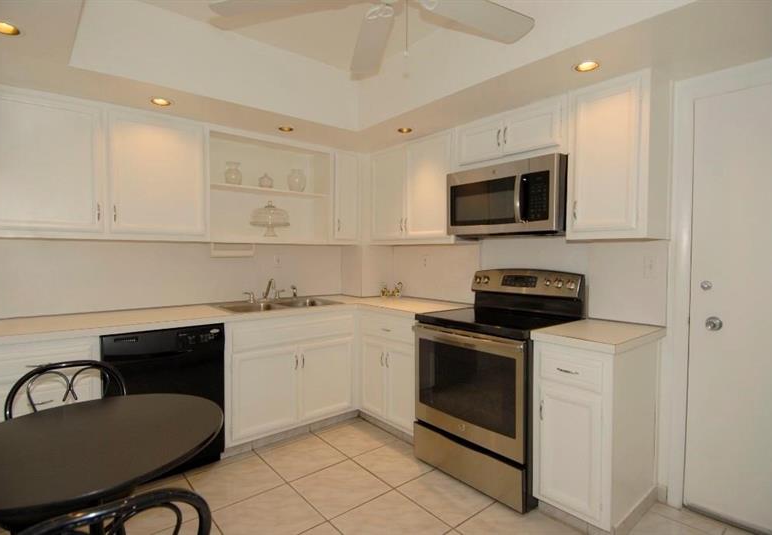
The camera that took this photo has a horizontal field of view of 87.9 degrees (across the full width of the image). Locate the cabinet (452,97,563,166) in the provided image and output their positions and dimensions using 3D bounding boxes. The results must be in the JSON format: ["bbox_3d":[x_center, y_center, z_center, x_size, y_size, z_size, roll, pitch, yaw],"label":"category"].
[{"bbox_3d":[0.831,-0.773,2.512,0.342,0.285,0.760,-1,2,-40],"label":"cabinet"}]

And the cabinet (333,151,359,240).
[{"bbox_3d":[-0.436,-0.584,3.480,0.265,0.750,0.315,-1,2,-40],"label":"cabinet"}]

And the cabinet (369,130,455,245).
[{"bbox_3d":[0.269,-0.564,3.146,0.314,0.772,0.935,-1,2,-40],"label":"cabinet"}]

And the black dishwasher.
[{"bbox_3d":[-1.405,0.767,2.467,0.609,0.860,0.610,-1,2,-40],"label":"black dishwasher"}]

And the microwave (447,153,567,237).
[{"bbox_3d":[0.803,-0.409,2.525,0.380,0.410,0.754,-1,2,-40],"label":"microwave"}]

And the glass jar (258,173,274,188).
[{"bbox_3d":[-0.918,-0.658,3.074,0.120,0.143,0.120,0,2,0],"label":"glass jar"}]

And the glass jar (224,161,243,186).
[{"bbox_3d":[-1.108,-0.673,2.909,0.125,0.195,0.125,0,2,0],"label":"glass jar"}]

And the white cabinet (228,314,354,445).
[{"bbox_3d":[-0.787,0.700,2.997,0.990,0.789,0.619,-1,2,-40],"label":"white cabinet"}]

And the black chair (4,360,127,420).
[{"bbox_3d":[-1.173,0.812,1.484,0.400,0.840,0.450,-1,2,-34],"label":"black chair"}]

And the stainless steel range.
[{"bbox_3d":[0.677,0.612,2.424,0.715,1.190,0.757,-1,2,-40],"label":"stainless steel range"}]

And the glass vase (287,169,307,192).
[{"bbox_3d":[-0.709,-0.675,3.186,0.145,0.205,0.145,0,2,0],"label":"glass vase"}]

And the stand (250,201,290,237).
[{"bbox_3d":[-0.885,-0.361,3.063,0.290,0.285,0.290,-1,2,-40],"label":"stand"}]

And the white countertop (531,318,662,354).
[{"bbox_3d":[1.079,0.331,2.006,0.650,0.040,0.383,-1,2,-40],"label":"white countertop"}]

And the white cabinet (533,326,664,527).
[{"bbox_3d":[1.061,0.733,2.010,0.588,0.802,0.356,-1,2,-40],"label":"white cabinet"}]

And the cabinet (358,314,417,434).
[{"bbox_3d":[0.223,0.702,3.020,0.588,0.789,0.655,-1,2,-40],"label":"cabinet"}]

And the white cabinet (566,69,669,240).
[{"bbox_3d":[1.182,-0.519,2.046,0.314,0.776,0.373,-1,2,-40],"label":"white cabinet"}]

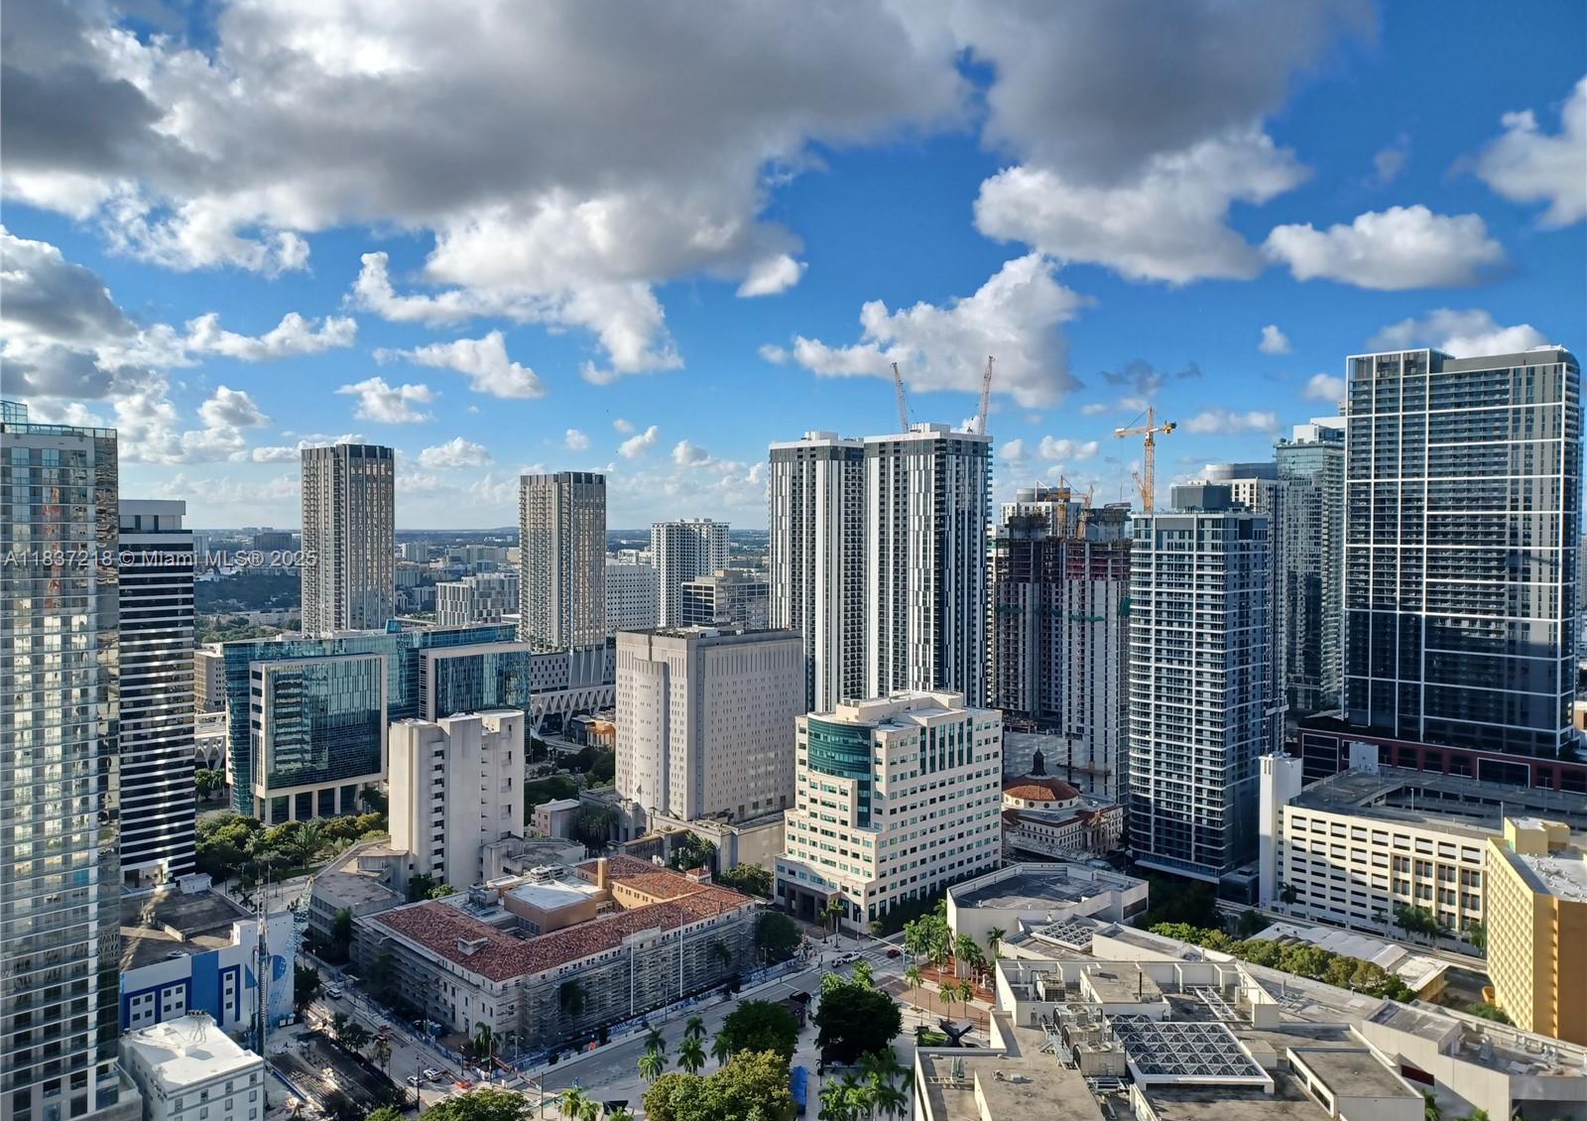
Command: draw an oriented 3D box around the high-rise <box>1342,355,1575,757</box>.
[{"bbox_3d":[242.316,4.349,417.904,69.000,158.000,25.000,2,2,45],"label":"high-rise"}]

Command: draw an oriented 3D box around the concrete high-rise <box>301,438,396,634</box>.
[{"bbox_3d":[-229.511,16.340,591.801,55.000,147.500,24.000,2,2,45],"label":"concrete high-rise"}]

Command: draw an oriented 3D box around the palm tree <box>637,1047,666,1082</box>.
[{"bbox_3d":[-28.740,104.990,232.050,5.600,11.600,5.600,0,2,0],"label":"palm tree"}]

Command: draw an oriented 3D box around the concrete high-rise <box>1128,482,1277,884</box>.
[{"bbox_3d":[134.129,40.017,379.899,32.000,129.000,35.000,2,2,45],"label":"concrete high-rise"}]

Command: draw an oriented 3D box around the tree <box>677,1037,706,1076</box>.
[{"bbox_3d":[-20.530,102.460,231.470,5.700,11.000,5.700,0,2,0],"label":"tree"}]

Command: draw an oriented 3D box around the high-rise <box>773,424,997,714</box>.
[{"bbox_3d":[35.430,23.760,493.210,97.000,158.000,37.000,2,3,45],"label":"high-rise"}]

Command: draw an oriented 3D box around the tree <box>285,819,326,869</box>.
[{"bbox_3d":[-163.050,95.380,381.860,11.500,15.500,11.500,2,2,45],"label":"tree"}]

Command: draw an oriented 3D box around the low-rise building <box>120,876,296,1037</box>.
[{"bbox_3d":[-144.418,94.585,271.113,43.500,26.500,34.000,2,2,45],"label":"low-rise building"}]

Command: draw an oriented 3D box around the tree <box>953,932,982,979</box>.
[{"bbox_3d":[44.530,101.479,296.187,6.800,11.200,6.800,0,2,0],"label":"tree"}]

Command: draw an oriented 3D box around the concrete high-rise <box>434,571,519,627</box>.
[{"bbox_3d":[-254.340,49.690,960.200,110.000,76.000,40.000,2,3,45],"label":"concrete high-rise"}]

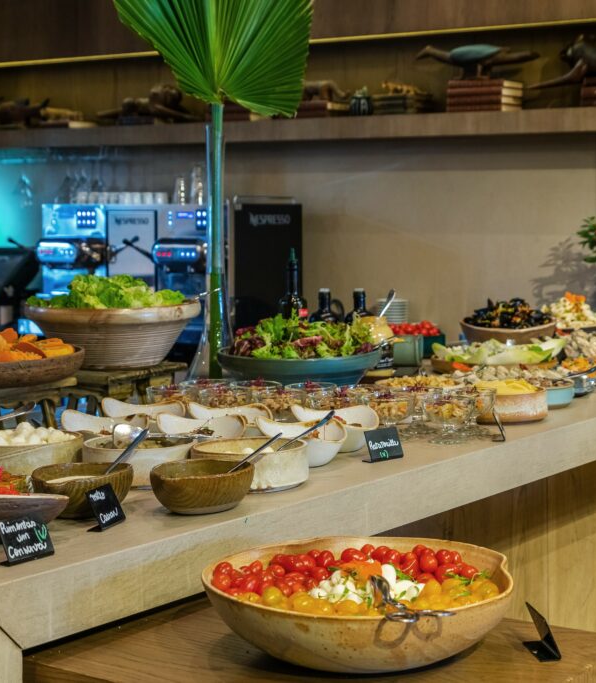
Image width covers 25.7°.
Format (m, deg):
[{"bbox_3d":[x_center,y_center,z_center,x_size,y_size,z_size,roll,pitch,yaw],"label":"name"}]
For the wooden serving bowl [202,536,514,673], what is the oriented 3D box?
[{"bbox_3d":[0.077,0.349,1.690,0.405,0.115,0.395,0,5,0],"label":"wooden serving bowl"}]

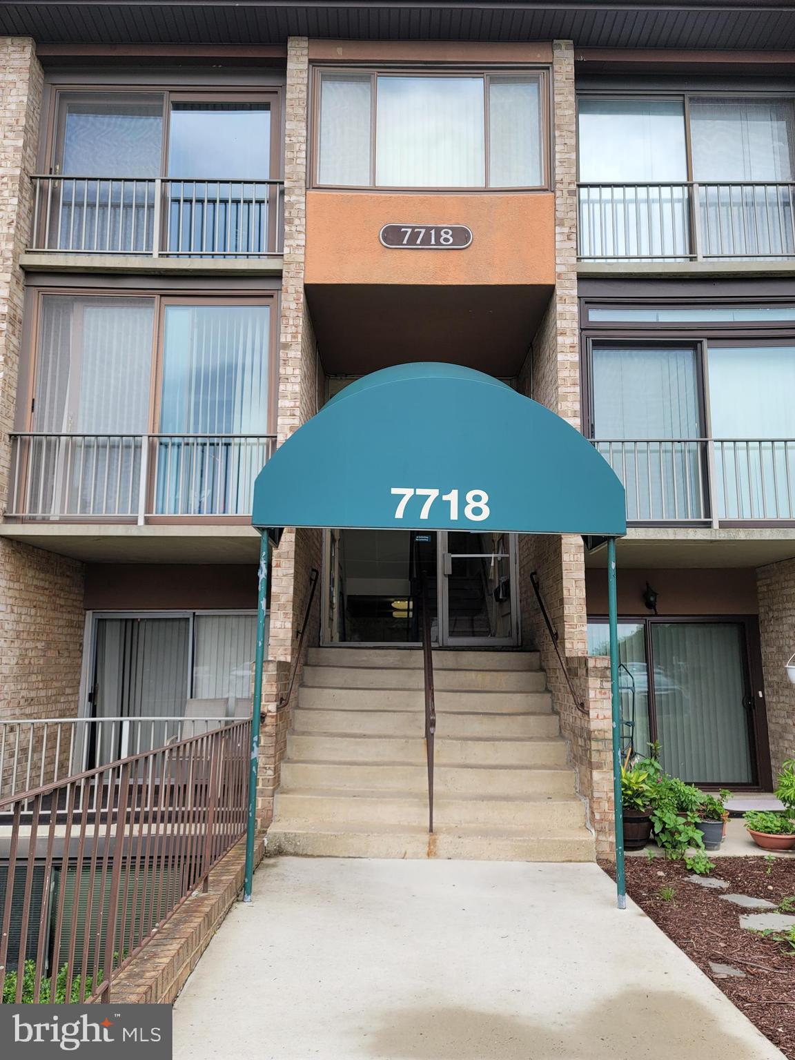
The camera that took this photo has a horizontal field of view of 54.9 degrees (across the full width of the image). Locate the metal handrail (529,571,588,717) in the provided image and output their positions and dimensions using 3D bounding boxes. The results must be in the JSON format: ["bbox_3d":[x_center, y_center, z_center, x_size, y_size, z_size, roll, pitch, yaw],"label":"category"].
[{"bbox_3d":[1.389,0.922,6.806,0.110,1.300,2.000,0,-8,0],"label":"metal handrail"}]

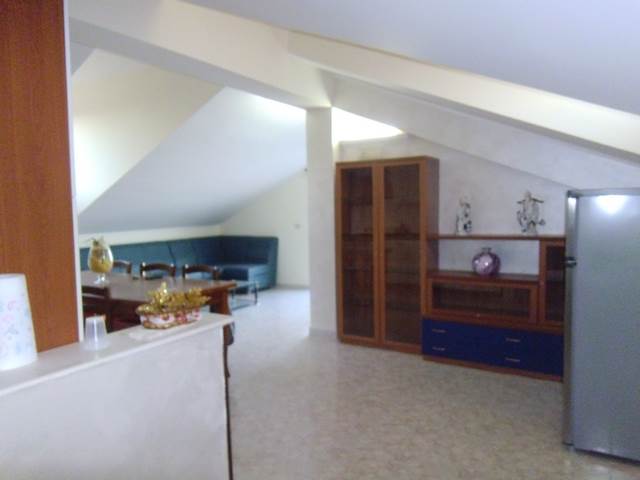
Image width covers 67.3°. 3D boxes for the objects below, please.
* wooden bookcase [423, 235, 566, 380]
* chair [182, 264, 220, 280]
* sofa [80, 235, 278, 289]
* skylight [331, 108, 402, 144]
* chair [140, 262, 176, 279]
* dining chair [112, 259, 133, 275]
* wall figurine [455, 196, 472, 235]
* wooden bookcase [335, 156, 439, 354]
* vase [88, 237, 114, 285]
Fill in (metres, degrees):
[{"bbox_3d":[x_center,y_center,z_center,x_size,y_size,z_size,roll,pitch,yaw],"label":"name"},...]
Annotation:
[{"bbox_3d":[1.642,0.517,4.166,1.362,1.114,0.524,1,4,31],"label":"wooden bookcase"},{"bbox_3d":[-1.190,0.674,4.288,0.450,0.880,0.460,1,4,27],"label":"chair"},{"bbox_3d":[-2.178,0.476,7.863,1.530,0.830,3.170,1,4,31],"label":"sofa"},{"bbox_3d":[0.486,-1.230,5.055,0.840,0.400,0.120,1,4,31],"label":"skylight"},{"bbox_3d":[-1.667,0.665,4.543,0.450,0.880,0.460,1,4,27],"label":"chair"},{"bbox_3d":[-2.146,0.658,4.775,0.450,0.880,0.460,1,4,27],"label":"dining chair"},{"bbox_3d":[1.288,-0.215,4.316,0.150,0.330,0.120,1,4,31],"label":"wall figurine"},{"bbox_3d":[0.675,0.138,4.772,0.908,1.822,0.432,1,4,31],"label":"wooden bookcase"},{"bbox_3d":[-1.874,0.173,4.093,0.215,0.390,0.215,1,4,31],"label":"vase"}]

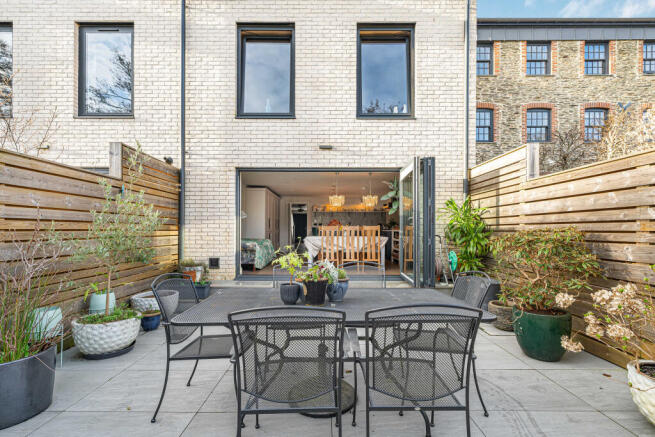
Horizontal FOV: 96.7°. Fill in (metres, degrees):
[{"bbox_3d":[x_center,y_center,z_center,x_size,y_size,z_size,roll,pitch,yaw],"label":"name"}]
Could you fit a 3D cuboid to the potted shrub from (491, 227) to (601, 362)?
[{"bbox_3d":[2.110,0.707,2.820,0.970,1.258,0.880,0,-3,0],"label":"potted shrub"}]

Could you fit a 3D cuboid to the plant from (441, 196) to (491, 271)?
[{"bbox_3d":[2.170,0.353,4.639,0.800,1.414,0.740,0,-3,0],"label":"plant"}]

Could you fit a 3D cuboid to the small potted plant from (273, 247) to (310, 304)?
[{"bbox_3d":[-0.247,0.380,2.000,0.250,0.395,0.230,0,-3,0],"label":"small potted plant"}]

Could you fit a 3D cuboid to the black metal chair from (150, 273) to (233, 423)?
[{"bbox_3d":[-0.815,0.847,2.093,0.630,0.910,0.560,0,-3,0],"label":"black metal chair"}]

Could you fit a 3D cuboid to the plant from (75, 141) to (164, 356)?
[{"bbox_3d":[-2.160,0.274,2.990,0.860,2.138,0.800,0,-3,0],"label":"plant"}]

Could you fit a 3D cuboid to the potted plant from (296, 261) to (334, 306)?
[{"bbox_3d":[-0.074,0.446,2.060,0.250,0.300,0.230,0,-2,0],"label":"potted plant"}]

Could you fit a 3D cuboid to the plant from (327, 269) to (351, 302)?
[{"bbox_3d":[0.076,0.463,2.081,0.160,0.237,0.160,0,-3,0],"label":"plant"}]

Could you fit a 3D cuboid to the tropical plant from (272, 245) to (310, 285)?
[{"bbox_3d":[-0.247,0.316,2.002,0.250,0.273,0.230,0,-3,0],"label":"tropical plant"}]

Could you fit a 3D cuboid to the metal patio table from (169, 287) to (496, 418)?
[{"bbox_3d":[0.045,0.939,2.018,1.800,0.720,0.950,0,-3,-2],"label":"metal patio table"}]

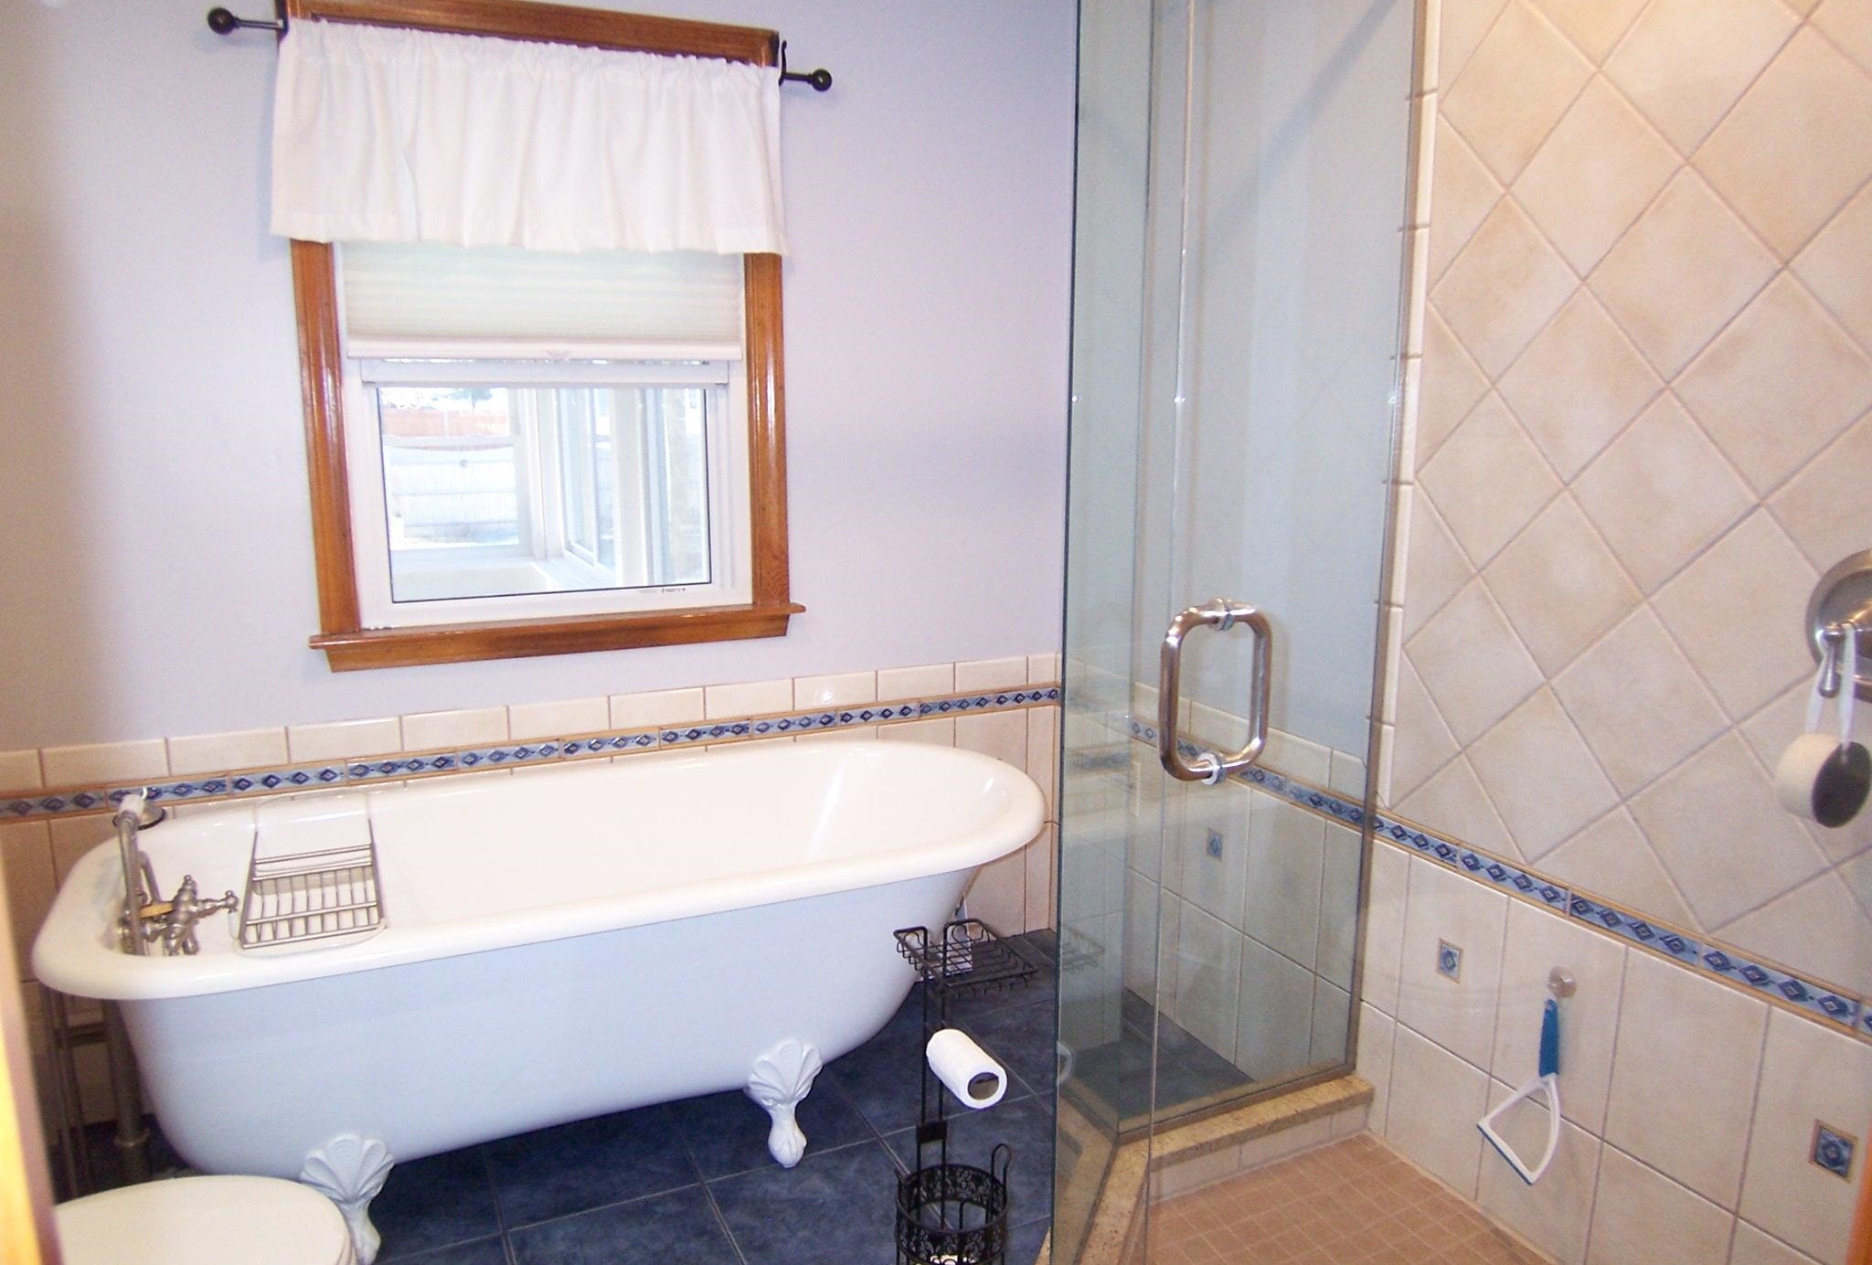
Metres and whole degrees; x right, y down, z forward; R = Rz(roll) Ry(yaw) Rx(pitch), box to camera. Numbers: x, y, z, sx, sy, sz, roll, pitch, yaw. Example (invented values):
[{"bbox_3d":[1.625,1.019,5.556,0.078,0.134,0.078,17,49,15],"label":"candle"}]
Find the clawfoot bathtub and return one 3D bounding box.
[{"bbox_3d":[-0.591,0.643,2.313,1.688,0.612,0.772,-4,11,-24],"label":"clawfoot bathtub"}]

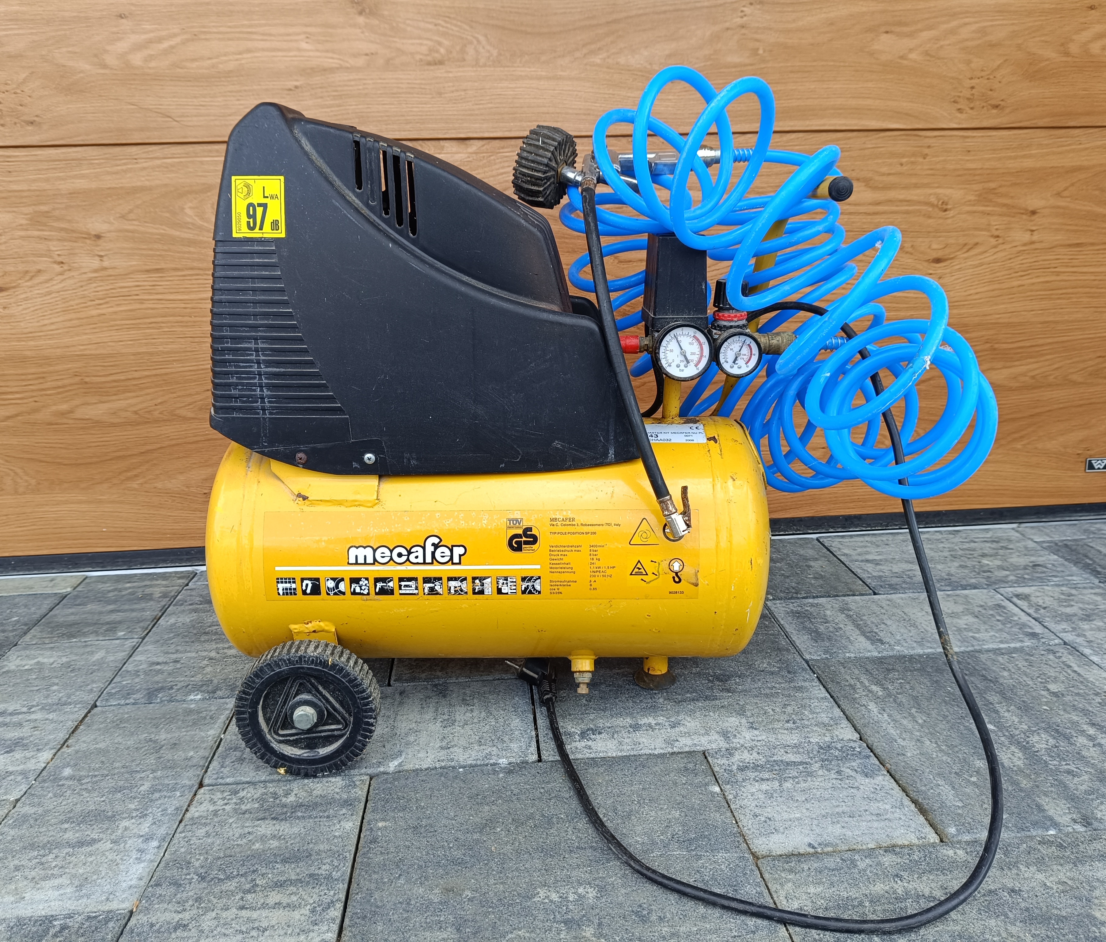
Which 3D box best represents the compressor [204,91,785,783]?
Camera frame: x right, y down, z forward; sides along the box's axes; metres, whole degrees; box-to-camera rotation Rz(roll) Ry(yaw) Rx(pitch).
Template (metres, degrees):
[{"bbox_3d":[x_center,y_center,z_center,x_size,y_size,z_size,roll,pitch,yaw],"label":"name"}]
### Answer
[{"bbox_3d":[-0.051,-0.050,0.858,0.588,0.574,0.320,0,17,2],"label":"compressor"}]

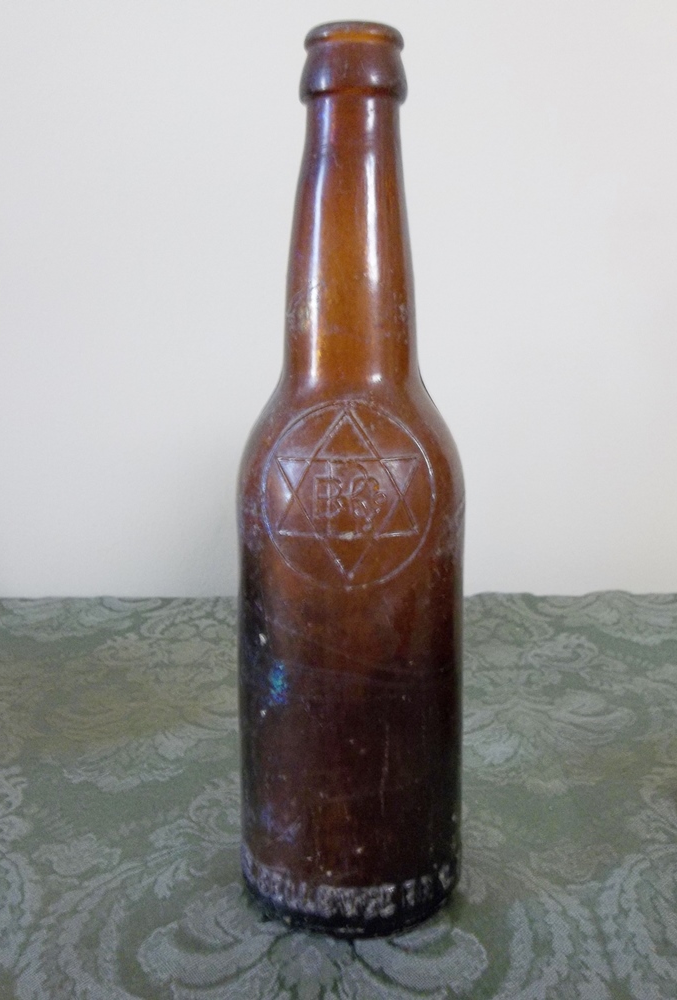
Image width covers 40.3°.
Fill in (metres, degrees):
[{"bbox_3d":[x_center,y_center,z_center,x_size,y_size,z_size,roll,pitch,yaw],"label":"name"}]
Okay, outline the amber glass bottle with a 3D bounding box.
[{"bbox_3d":[0.004,-0.006,0.260,0.064,0.238,0.064,0,5,0],"label":"amber glass bottle"}]

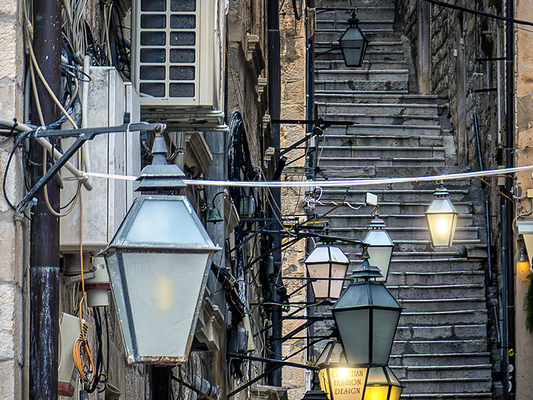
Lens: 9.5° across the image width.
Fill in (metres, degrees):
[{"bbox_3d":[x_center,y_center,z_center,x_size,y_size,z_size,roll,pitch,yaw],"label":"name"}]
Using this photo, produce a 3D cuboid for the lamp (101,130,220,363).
[{"bbox_3d":[-0.428,0.188,13.000,0.450,0.940,0.450,1,-6,-8],"label":"lamp"}]

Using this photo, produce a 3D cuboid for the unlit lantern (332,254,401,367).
[{"bbox_3d":[0.830,0.896,26.600,0.430,0.950,0.430,-6,-8,43],"label":"unlit lantern"}]

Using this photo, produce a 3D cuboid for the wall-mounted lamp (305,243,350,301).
[{"bbox_3d":[0.814,0.928,43.000,0.430,0.850,0.430,-5,-8,41],"label":"wall-mounted lamp"}]

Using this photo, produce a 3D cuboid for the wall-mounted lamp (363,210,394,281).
[{"bbox_3d":[1.484,0.614,42.500,0.420,0.960,0.420,0,-6,2],"label":"wall-mounted lamp"}]

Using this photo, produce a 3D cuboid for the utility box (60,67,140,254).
[{"bbox_3d":[-0.597,-0.109,11.248,0.230,0.600,0.900,0,-5,2],"label":"utility box"}]

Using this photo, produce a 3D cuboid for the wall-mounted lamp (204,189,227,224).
[{"bbox_3d":[-0.279,0.042,18.000,0.120,0.195,0.105,0,-5,2],"label":"wall-mounted lamp"}]

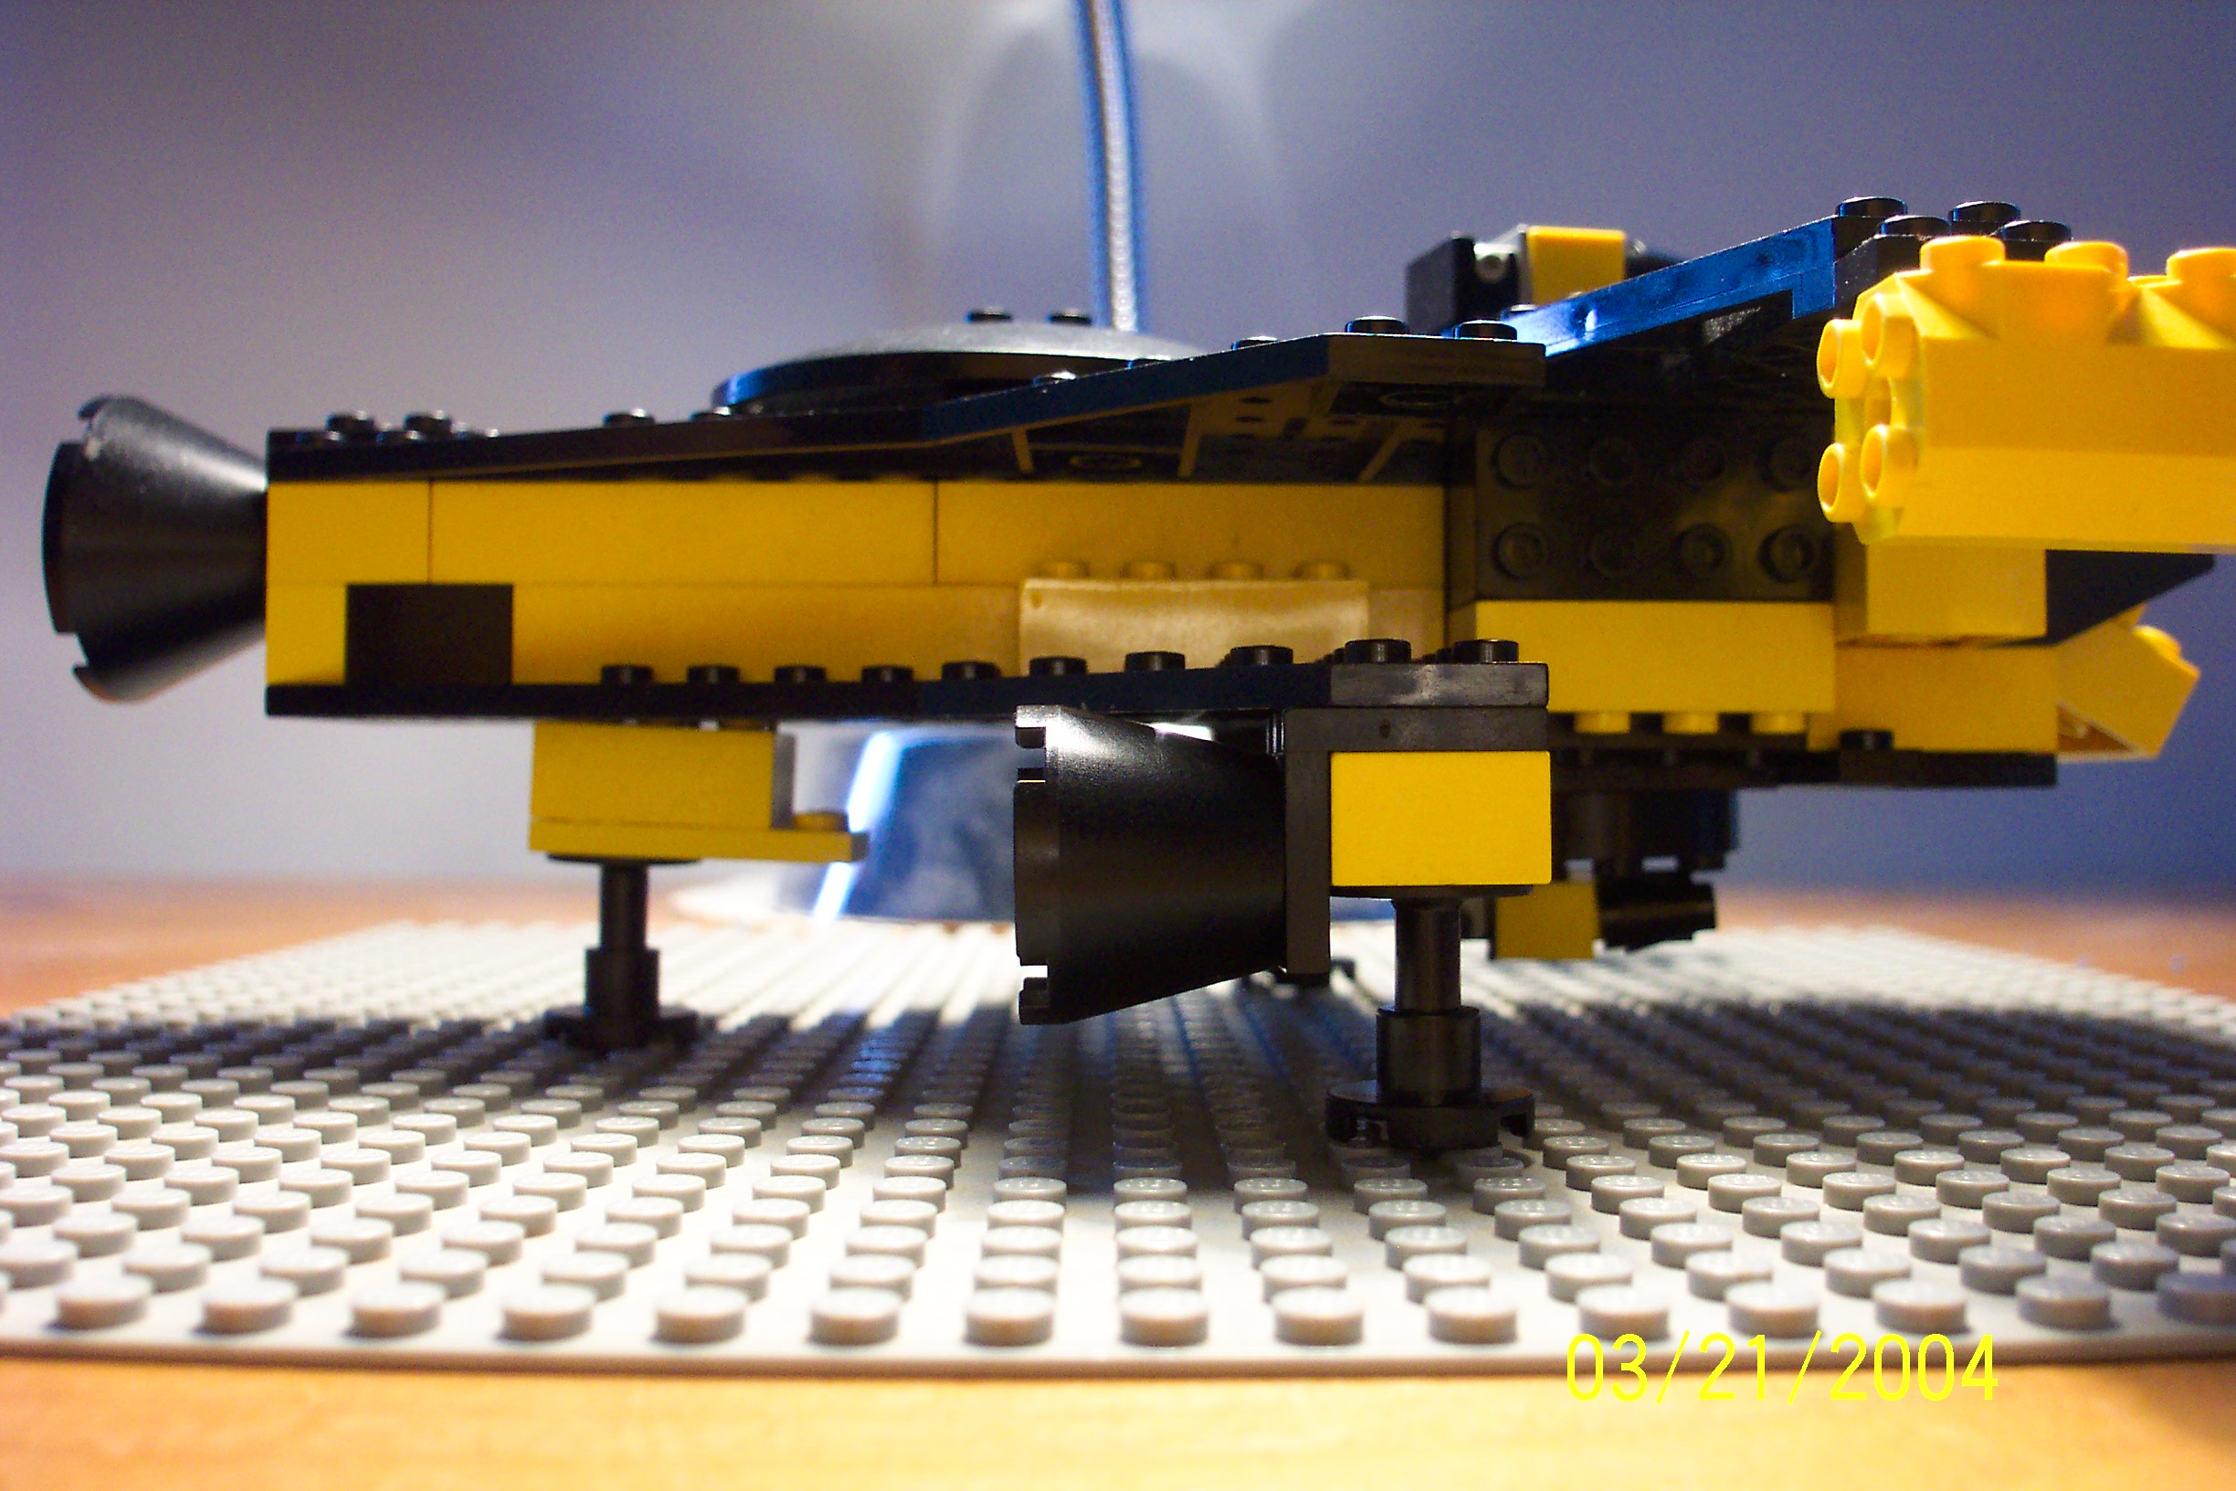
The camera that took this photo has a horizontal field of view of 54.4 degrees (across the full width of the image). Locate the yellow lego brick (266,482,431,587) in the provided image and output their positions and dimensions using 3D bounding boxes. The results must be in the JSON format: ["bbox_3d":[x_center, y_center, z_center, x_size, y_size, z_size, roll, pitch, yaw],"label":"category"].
[{"bbox_3d":[-0.073,-0.020,0.209,0.016,0.010,0.010,0,-1,-1],"label":"yellow lego brick"}]

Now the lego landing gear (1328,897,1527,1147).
[{"bbox_3d":[0.024,0.021,0.166,0.016,0.019,0.016,0,-1,-1],"label":"lego landing gear"}]

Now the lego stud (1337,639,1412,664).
[{"bbox_3d":[0.019,-0.007,0.161,0.005,0.002,0.005,0,-1,-1],"label":"lego stud"}]

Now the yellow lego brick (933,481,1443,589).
[{"bbox_3d":[0.007,-0.020,0.209,0.048,0.010,0.008,0,-1,-1],"label":"yellow lego brick"}]

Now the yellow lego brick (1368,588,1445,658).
[{"bbox_3d":[0.027,-0.010,0.210,0.008,0.010,0.008,0,-1,-1],"label":"yellow lego brick"}]

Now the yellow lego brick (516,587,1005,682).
[{"bbox_3d":[-0.033,-0.010,0.209,0.048,0.010,0.008,0,-1,-1],"label":"yellow lego brick"}]

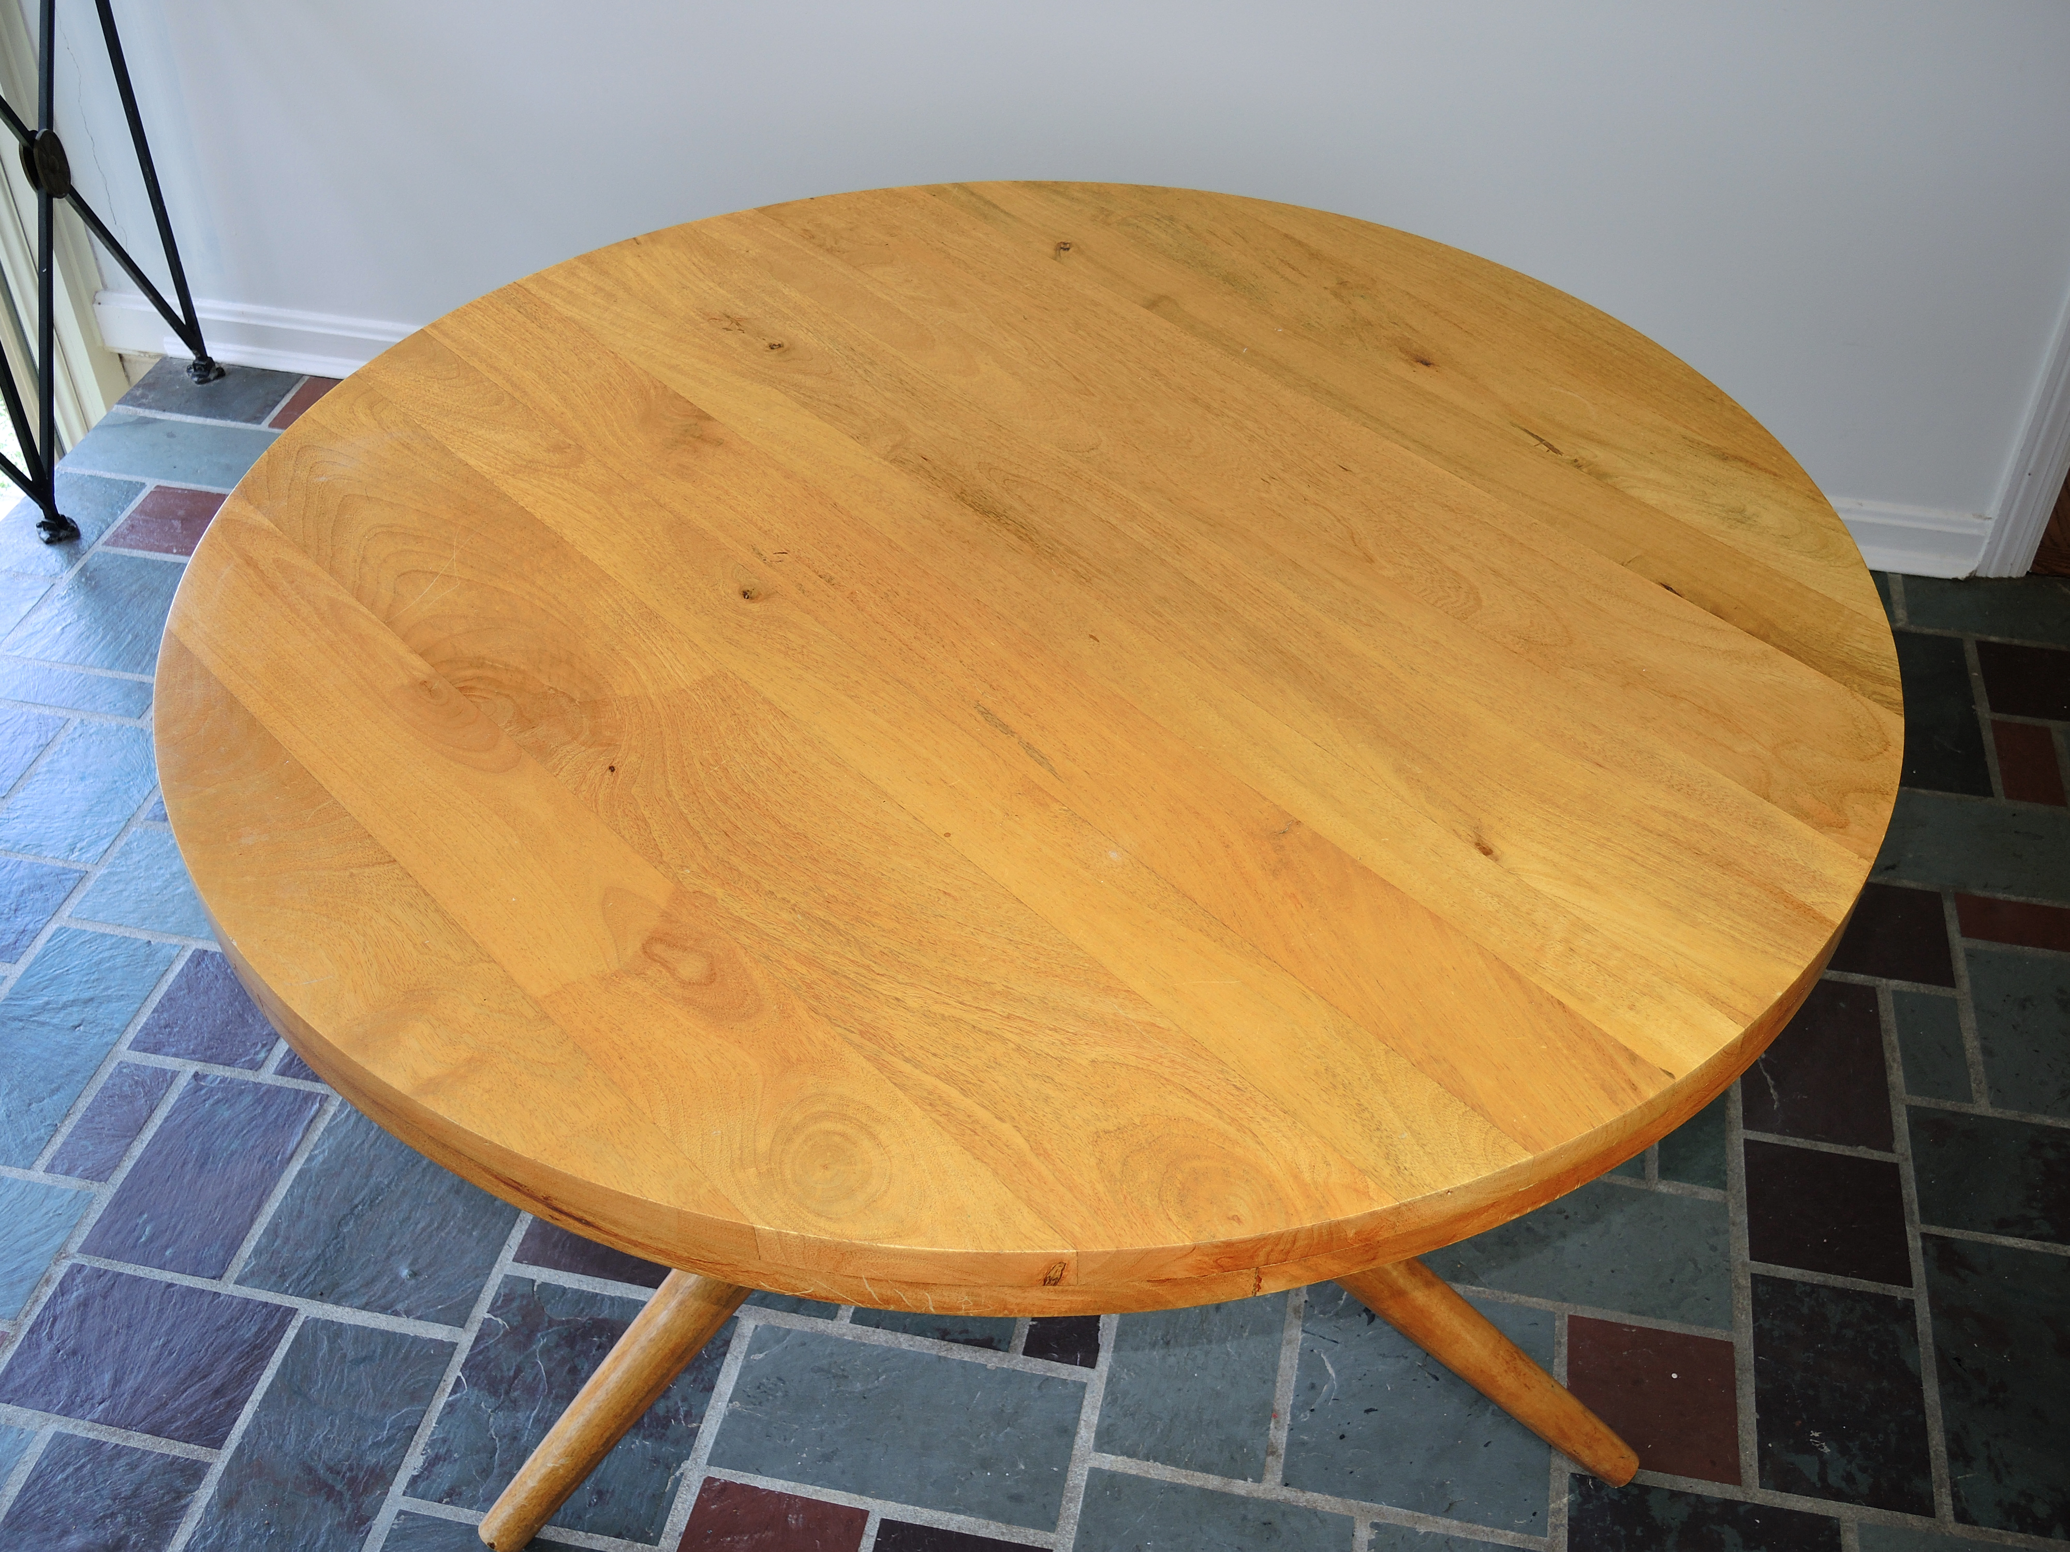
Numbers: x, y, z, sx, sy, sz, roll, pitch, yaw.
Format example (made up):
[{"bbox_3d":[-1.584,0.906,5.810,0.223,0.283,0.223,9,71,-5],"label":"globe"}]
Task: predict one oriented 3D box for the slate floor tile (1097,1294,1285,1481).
[{"bbox_3d":[0.139,0.506,1.815,0.143,0.012,0.213,8,44,9],"label":"slate floor tile"}]

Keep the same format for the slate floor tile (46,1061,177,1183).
[{"bbox_3d":[-0.882,0.335,2.008,0.063,0.012,0.134,8,44,9],"label":"slate floor tile"}]

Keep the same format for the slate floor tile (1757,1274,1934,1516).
[{"bbox_3d":[0.685,0.527,1.785,0.139,0.012,0.208,8,44,9],"label":"slate floor tile"}]

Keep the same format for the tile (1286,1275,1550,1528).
[{"bbox_3d":[0.330,0.531,1.785,0.216,0.012,0.212,8,44,9],"label":"tile"}]

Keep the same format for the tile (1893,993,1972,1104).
[{"bbox_3d":[0.880,0.269,2.055,0.062,0.012,0.134,8,44,9],"label":"tile"}]

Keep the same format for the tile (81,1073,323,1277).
[{"bbox_3d":[-0.776,0.375,1.964,0.145,0.012,0.211,8,44,9],"label":"tile"}]

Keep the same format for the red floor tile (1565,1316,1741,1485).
[{"bbox_3d":[0.525,0.532,1.781,0.141,0.012,0.137,8,44,9],"label":"red floor tile"}]

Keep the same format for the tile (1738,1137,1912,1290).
[{"bbox_3d":[0.723,0.402,1.916,0.140,0.012,0.137,8,44,9],"label":"tile"}]

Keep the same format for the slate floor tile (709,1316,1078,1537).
[{"bbox_3d":[-0.113,0.551,1.770,0.295,0.012,0.138,8,44,9],"label":"slate floor tile"}]

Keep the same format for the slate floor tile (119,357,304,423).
[{"bbox_3d":[-1.151,-0.535,2.930,0.221,0.012,0.126,8,44,9],"label":"slate floor tile"}]

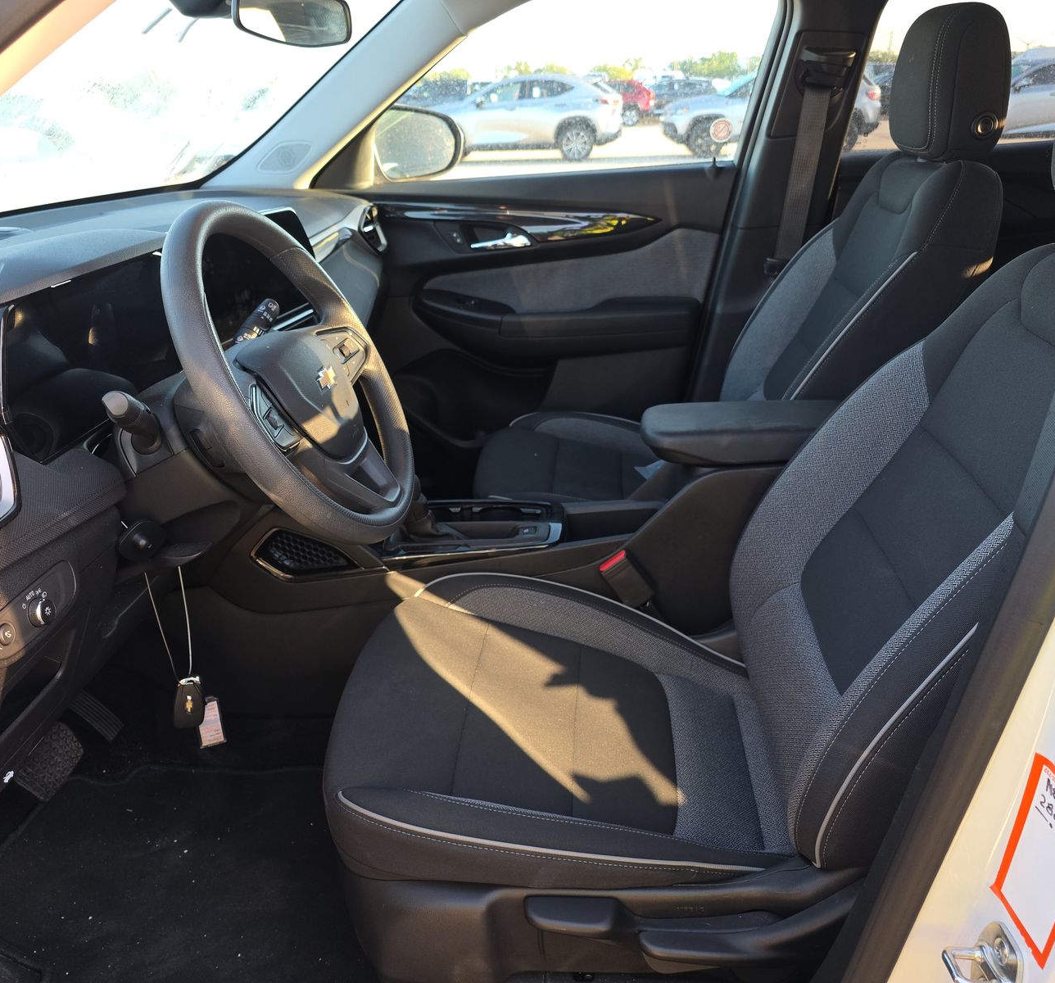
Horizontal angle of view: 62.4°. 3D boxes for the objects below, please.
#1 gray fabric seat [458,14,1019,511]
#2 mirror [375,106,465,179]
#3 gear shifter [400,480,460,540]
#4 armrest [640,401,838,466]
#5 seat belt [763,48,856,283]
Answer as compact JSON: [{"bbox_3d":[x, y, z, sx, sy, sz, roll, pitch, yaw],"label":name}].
[{"bbox_3d":[0.320,-0.254,1.558,0.870,1.050,0.500,0,25,5],"label":"gray fabric seat"},{"bbox_3d":[-0.276,-0.804,2.010,0.140,0.170,0.240,12,28,28],"label":"mirror"},{"bbox_3d":[-0.155,0.026,1.307,0.100,0.130,0.075,0,25,5],"label":"gear shifter"},{"bbox_3d":[0.320,-0.088,1.253,0.320,0.062,0.150,0,25,5],"label":"armrest"},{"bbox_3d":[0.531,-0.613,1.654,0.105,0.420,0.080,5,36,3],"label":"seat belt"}]

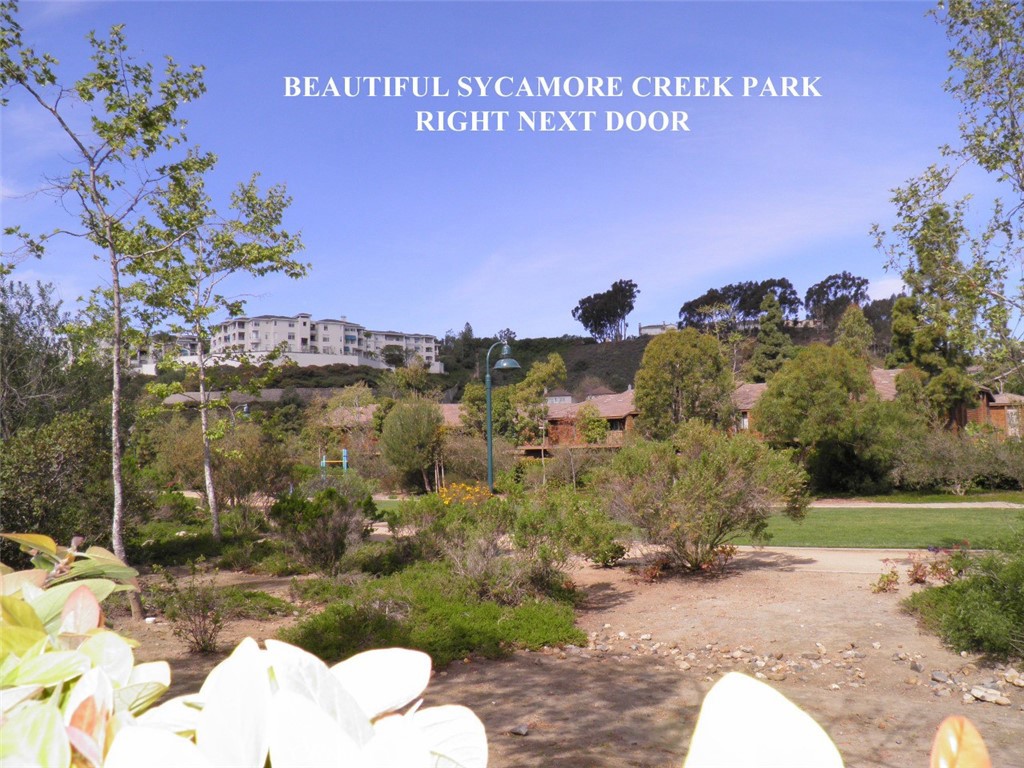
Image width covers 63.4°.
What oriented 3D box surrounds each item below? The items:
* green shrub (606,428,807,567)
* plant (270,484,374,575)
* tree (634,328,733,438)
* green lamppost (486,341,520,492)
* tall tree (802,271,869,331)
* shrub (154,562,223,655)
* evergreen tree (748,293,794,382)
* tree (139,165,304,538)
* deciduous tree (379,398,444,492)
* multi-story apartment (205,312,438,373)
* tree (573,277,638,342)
[{"bbox_3d":[2.687,1.562,11.500,2.850,2.050,2.500,-1,-1,0],"label":"green shrub"},{"bbox_3d":[-2.673,2.020,11.500,1.400,1.250,1.300,-1,-1,0],"label":"plant"},{"bbox_3d":[7.454,0.500,36.000,4.300,5.800,4.200,-1,-1,0],"label":"tree"},{"bbox_3d":[-0.214,0.858,22.110,0.900,4.002,0.730,-2,-3,14],"label":"green lamppost"},{"bbox_3d":[105.997,-26.316,270.561,22.000,20.397,19.000,-1,-3,0],"label":"tall tree"},{"bbox_3d":[-2.598,1.775,6.651,0.540,0.692,0.520,-1,-3,0],"label":"shrub"},{"bbox_3d":[23.607,-1.986,75.351,4.900,12.776,4.700,-1,-3,0],"label":"evergreen tree"},{"bbox_3d":[-4.726,-0.570,13.522,2.600,6.228,2.500,-1,-3,0],"label":"tree"},{"bbox_3d":[-2.791,1.694,23.000,1.720,2.600,1.700,-1,-1,0],"label":"deciduous tree"},{"bbox_3d":[-50.837,-12.464,232.000,66.000,12.000,36.000,0,-1,-27],"label":"multi-story apartment"},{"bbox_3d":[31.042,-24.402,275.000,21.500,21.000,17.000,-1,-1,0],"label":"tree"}]

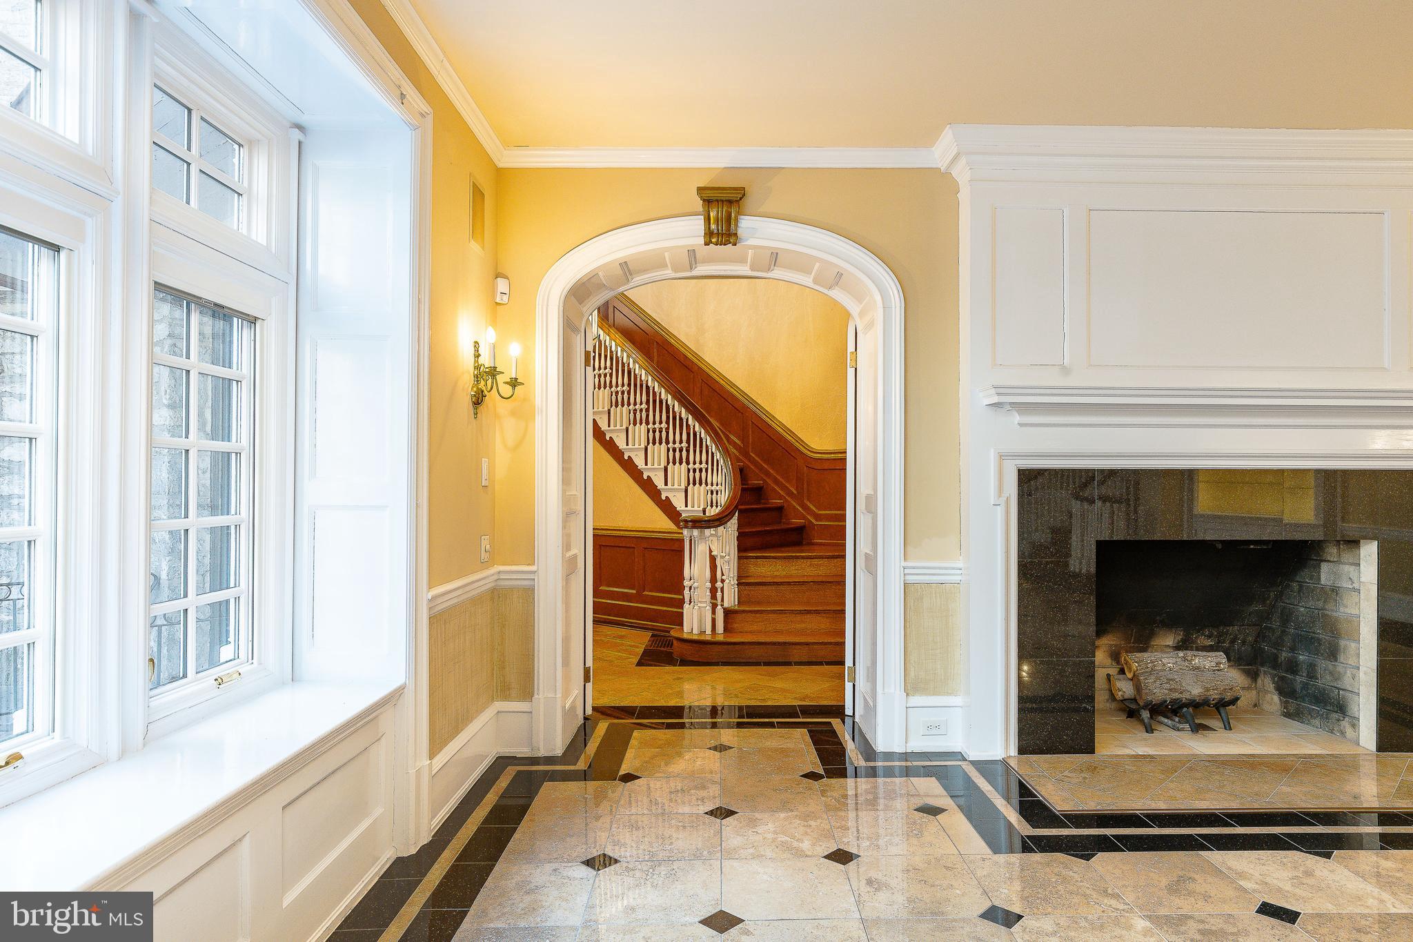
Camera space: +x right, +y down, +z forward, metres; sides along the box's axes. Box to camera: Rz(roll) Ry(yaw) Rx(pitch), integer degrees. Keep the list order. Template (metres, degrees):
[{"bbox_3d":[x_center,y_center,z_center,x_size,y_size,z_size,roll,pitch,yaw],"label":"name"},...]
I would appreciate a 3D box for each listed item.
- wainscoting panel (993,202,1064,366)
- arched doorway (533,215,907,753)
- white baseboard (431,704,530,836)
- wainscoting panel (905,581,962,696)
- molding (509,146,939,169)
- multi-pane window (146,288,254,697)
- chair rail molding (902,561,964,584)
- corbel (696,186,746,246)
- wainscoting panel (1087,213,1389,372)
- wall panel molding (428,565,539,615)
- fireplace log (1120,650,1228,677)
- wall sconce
[{"bbox_3d":[1.423,-0.813,3.630,0.325,0.715,0.025,0,-1,0],"label":"wainscoting panel"},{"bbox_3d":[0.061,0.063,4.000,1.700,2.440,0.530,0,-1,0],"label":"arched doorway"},{"bbox_3d":[-0.920,1.210,3.465,0.180,0.265,0.930,0,-1,1],"label":"white baseboard"},{"bbox_3d":[1.039,0.768,3.762,0.265,0.530,0.020,0,-1,0],"label":"wainscoting panel"},{"bbox_3d":[0.058,-1.417,3.735,2.020,0.085,0.065,0,-1,0],"label":"molding"},{"bbox_3d":[-1.455,0.065,2.360,0.060,1.080,0.540,0,-1,1],"label":"multi-pane window"},{"bbox_3d":[1.034,0.463,3.747,0.285,0.098,0.040,0,-1,0],"label":"chair rail molding"},{"bbox_3d":[0.066,-1.130,3.700,0.215,0.255,0.130,0,-1,0],"label":"corbel"},{"bbox_3d":[2.345,-0.800,3.635,1.330,0.710,0.025,0,-1,0],"label":"wainscoting panel"},{"bbox_3d":[-0.872,0.478,3.340,0.180,0.105,0.870,0,-1,1],"label":"wall panel molding"},{"bbox_3d":[2.385,0.985,4.200,0.480,0.130,0.135,0,-1,0],"label":"fireplace log"},{"bbox_3d":[-0.877,-0.397,3.410,0.175,0.360,0.380,0,-1,1],"label":"wall sconce"}]

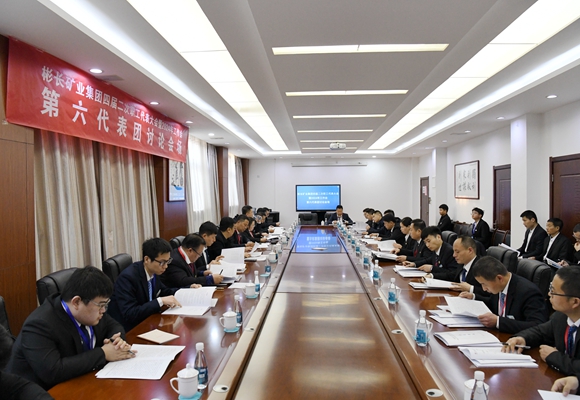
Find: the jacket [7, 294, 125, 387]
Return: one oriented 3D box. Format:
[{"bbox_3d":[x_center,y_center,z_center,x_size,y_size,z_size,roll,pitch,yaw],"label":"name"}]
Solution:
[{"bbox_3d":[-1.158,0.827,2.210,0.520,0.640,0.620,0,1,8],"label":"jacket"}]

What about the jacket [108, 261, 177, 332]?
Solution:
[{"bbox_3d":[-1.109,0.781,3.120,0.500,0.640,0.580,0,1,8],"label":"jacket"}]

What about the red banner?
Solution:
[{"bbox_3d":[-1.782,-0.858,4.640,0.060,0.580,3.860,0,1,4],"label":"red banner"}]

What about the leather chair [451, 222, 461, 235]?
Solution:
[{"bbox_3d":[3.160,0.958,8.181,0.580,0.980,0.600,0,1,4],"label":"leather chair"}]

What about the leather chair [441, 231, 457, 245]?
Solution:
[{"bbox_3d":[1.770,0.965,5.135,0.660,1.090,0.600,0,1,4],"label":"leather chair"}]

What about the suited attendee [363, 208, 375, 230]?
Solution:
[{"bbox_3d":[1.860,0.815,9.315,0.780,1.240,0.560,0,1,4],"label":"suited attendee"}]

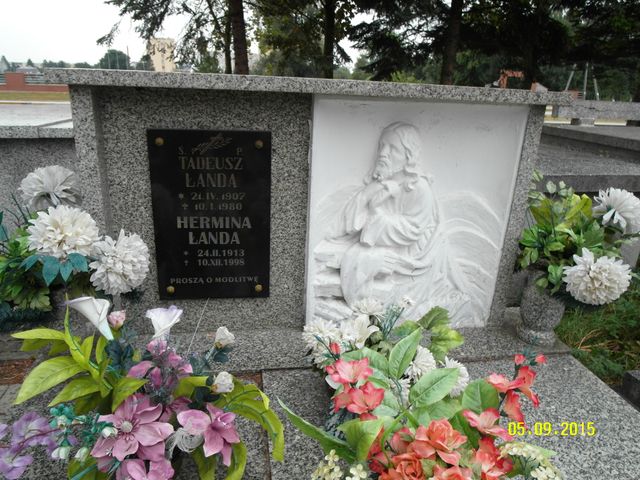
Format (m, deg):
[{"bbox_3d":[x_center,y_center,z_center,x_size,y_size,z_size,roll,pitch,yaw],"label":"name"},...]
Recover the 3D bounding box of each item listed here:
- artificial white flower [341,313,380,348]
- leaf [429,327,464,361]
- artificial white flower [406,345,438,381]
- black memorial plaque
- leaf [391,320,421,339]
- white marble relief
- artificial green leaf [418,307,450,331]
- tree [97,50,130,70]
[{"bbox_3d":[0.112,0.259,1.254,0.107,0.085,0.080,5,20,6],"label":"artificial white flower"},{"bbox_3d":[0.384,0.314,1.346,0.109,0.091,0.060,9,21,18],"label":"leaf"},{"bbox_3d":[0.292,0.360,1.289,0.105,0.095,0.075,8,20,15],"label":"artificial white flower"},{"bbox_3d":[-0.339,-0.062,1.405,0.360,0.557,0.030,0,20,-9],"label":"black memorial plaque"},{"bbox_3d":[0.251,0.267,1.308,0.097,0.054,0.055,7,20,12],"label":"leaf"},{"bbox_3d":[0.287,-0.030,1.485,0.655,0.718,0.100,0,20,-9],"label":"white marble relief"},{"bbox_3d":[0.342,0.234,1.325,0.096,0.063,0.055,9,20,16],"label":"artificial green leaf"},{"bbox_3d":[-35.012,-29.835,75.787,5.747,4.670,5.460,-6,21,-23],"label":"tree"}]

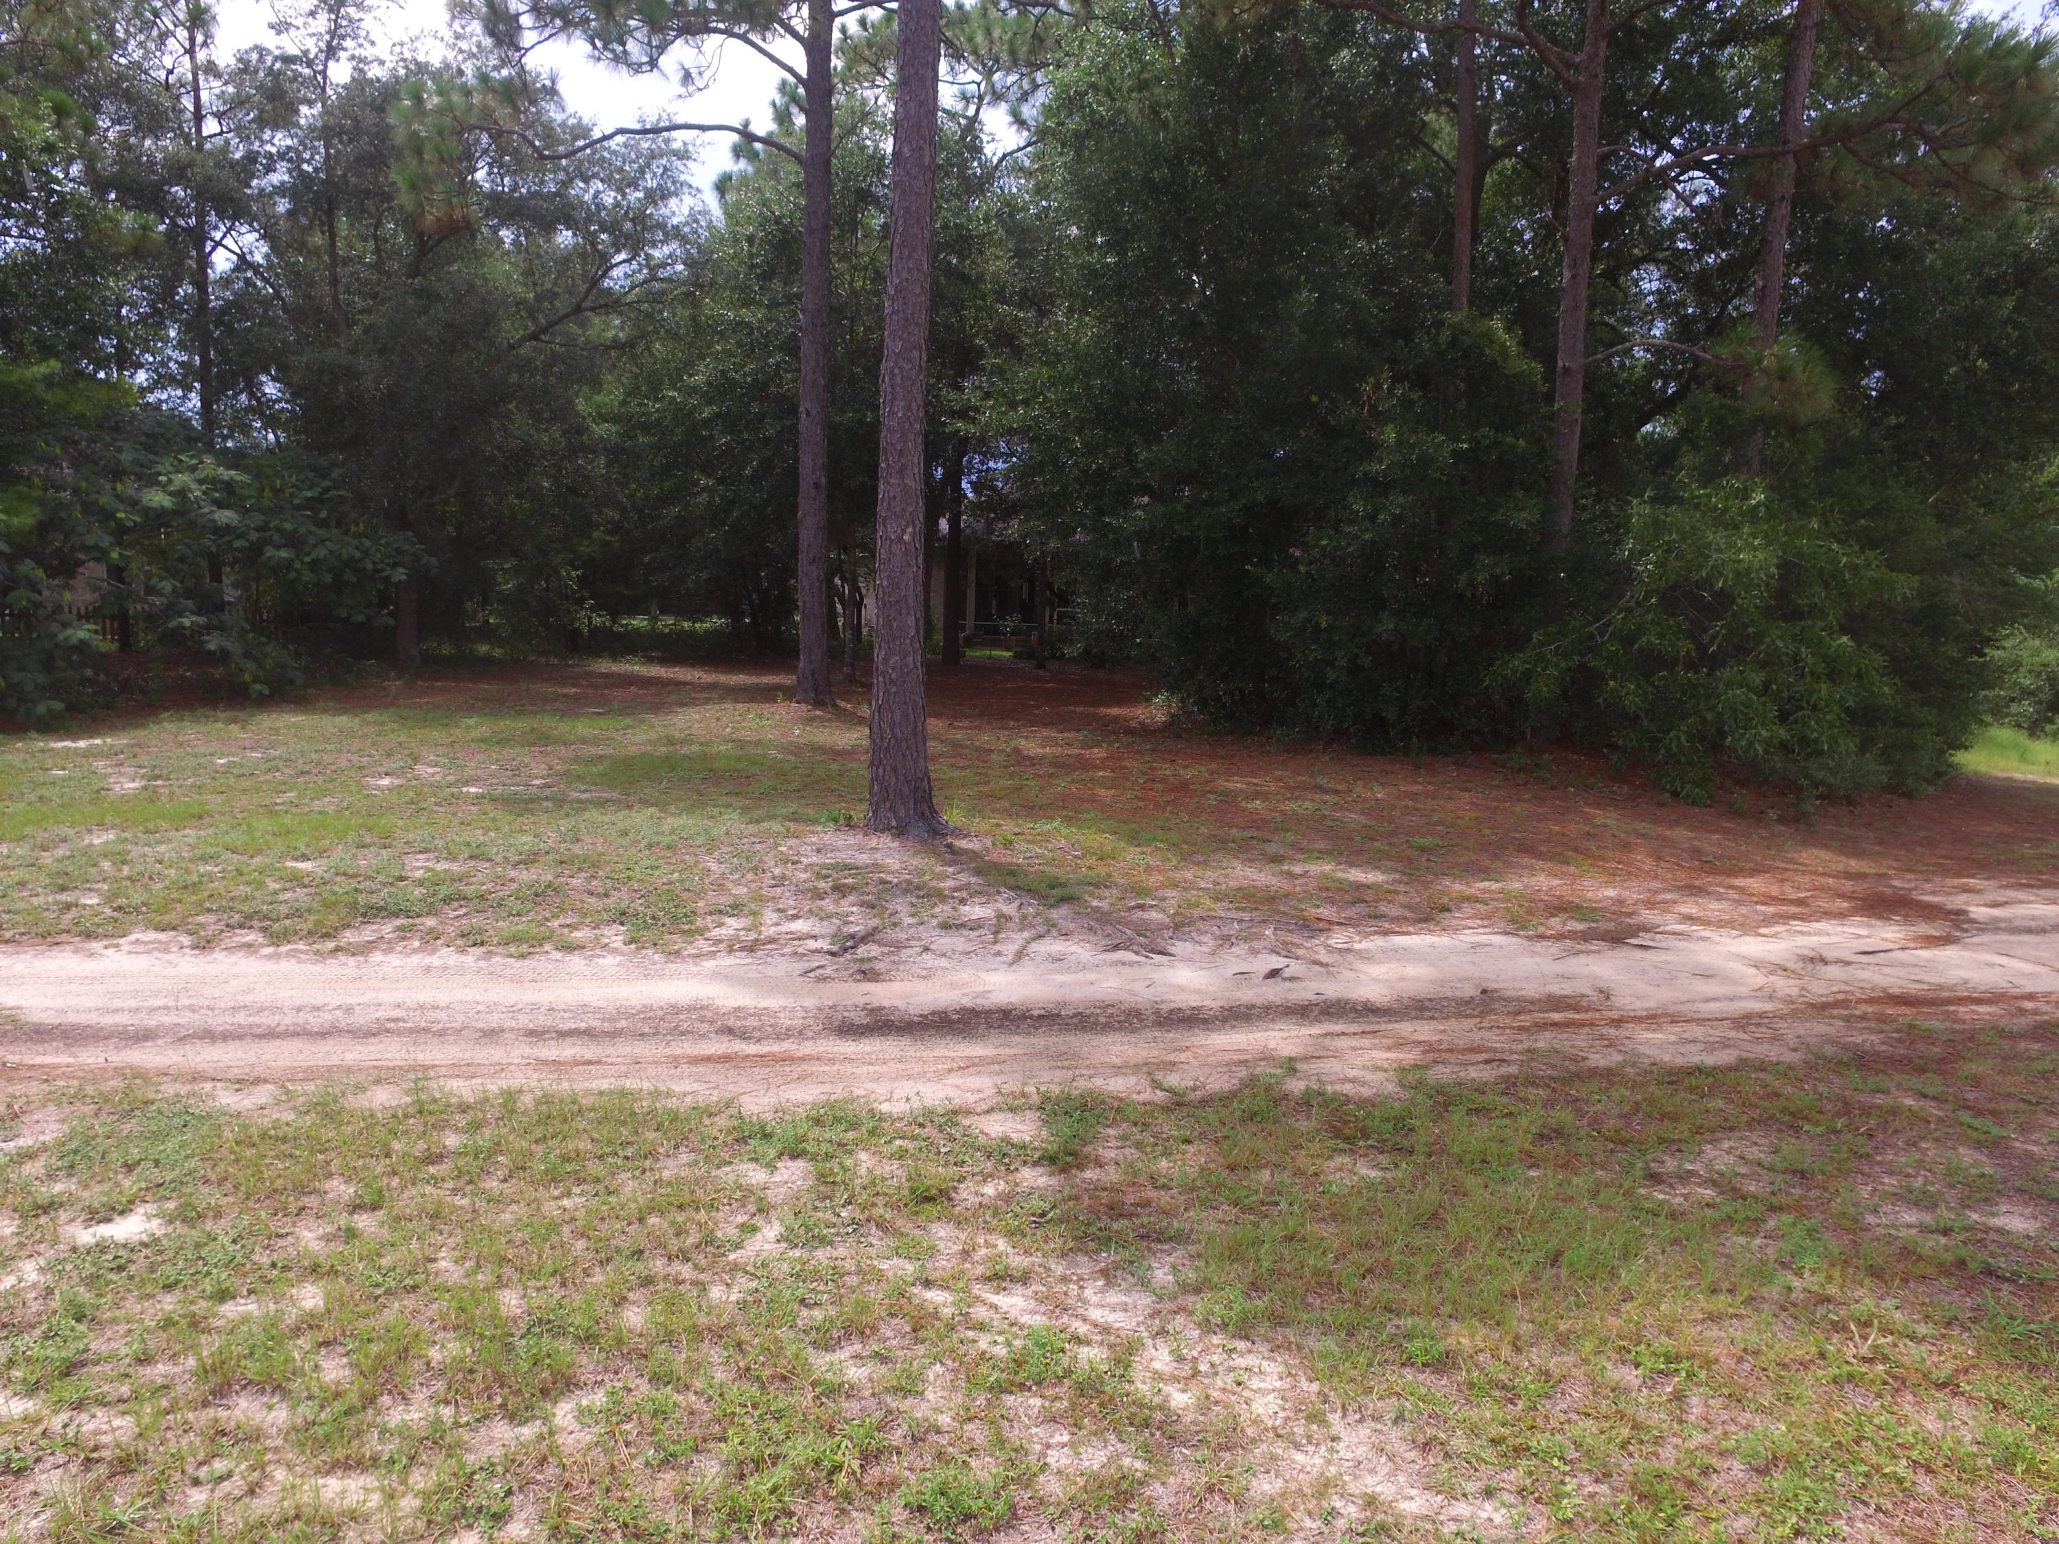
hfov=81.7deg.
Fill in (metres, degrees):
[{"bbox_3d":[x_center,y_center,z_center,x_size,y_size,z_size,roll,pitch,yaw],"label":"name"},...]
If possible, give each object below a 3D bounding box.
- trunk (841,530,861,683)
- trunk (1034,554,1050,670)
[{"bbox_3d":[-3.674,-3.383,24.346,0.320,3.080,0.320,1,9,0],"label":"trunk"},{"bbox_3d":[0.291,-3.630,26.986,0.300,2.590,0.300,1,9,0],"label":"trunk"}]

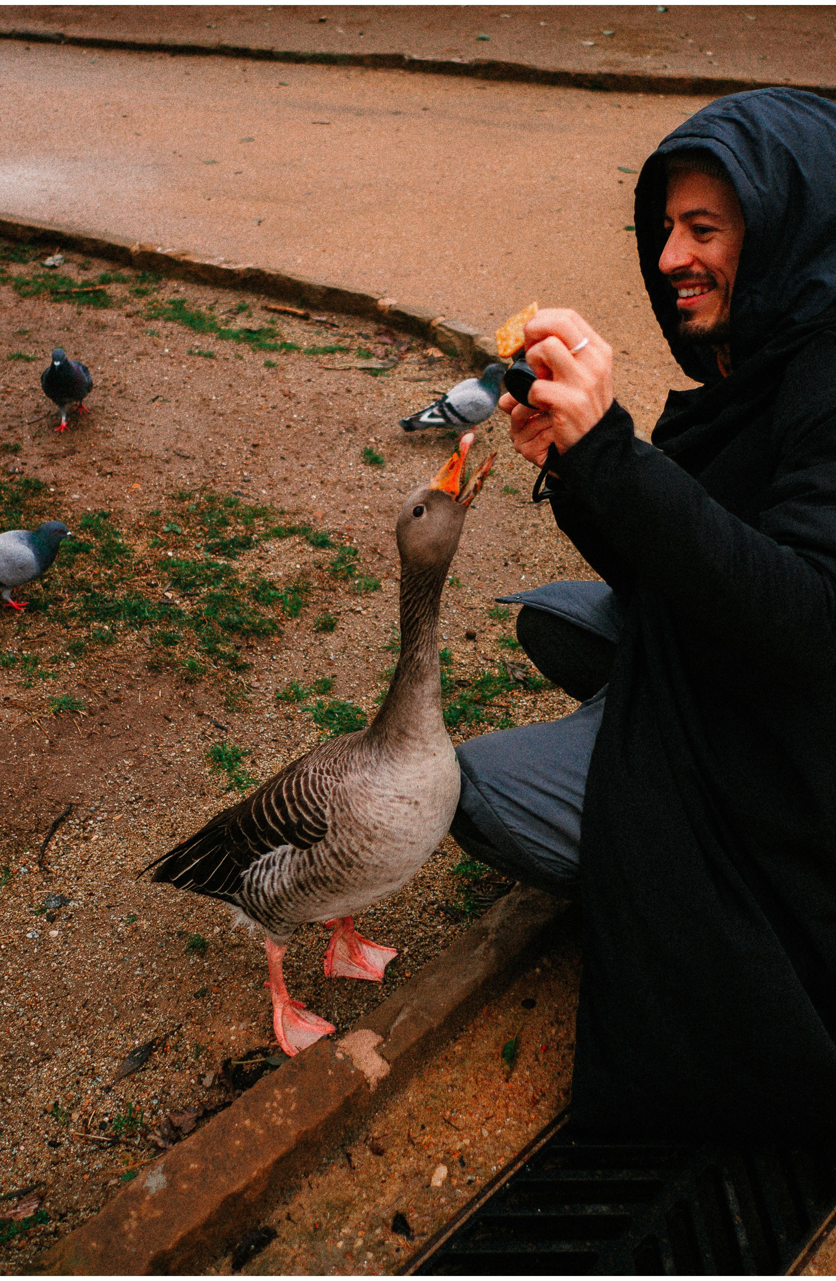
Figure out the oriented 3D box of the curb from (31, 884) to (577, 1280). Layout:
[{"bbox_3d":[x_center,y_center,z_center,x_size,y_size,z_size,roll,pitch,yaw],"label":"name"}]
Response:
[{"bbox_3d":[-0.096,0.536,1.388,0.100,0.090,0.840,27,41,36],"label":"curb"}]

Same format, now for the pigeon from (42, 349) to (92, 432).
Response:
[{"bbox_3d":[-0.948,-0.731,3.136,0.135,0.238,0.300,0,32,0],"label":"pigeon"}]

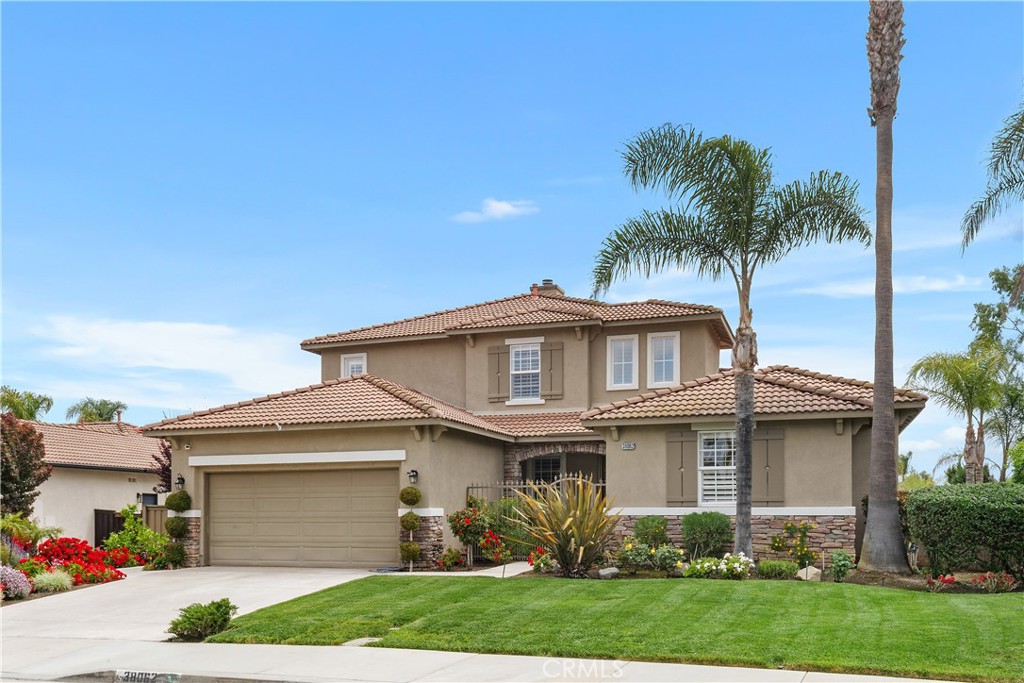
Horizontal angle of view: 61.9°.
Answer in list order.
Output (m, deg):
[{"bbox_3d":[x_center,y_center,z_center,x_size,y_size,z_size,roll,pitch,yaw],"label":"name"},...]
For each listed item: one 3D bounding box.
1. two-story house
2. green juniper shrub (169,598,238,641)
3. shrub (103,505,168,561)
[{"bbox_3d":[1.430,1.650,23.200,17.200,7.400,12.500,-1,-5,17],"label":"two-story house"},{"bbox_3d":[-3.844,3.453,10.600,0.850,0.530,0.750,0,-5,0],"label":"green juniper shrub"},{"bbox_3d":[-9.176,4.680,20.800,1.600,1.400,1.400,0,-5,0],"label":"shrub"}]

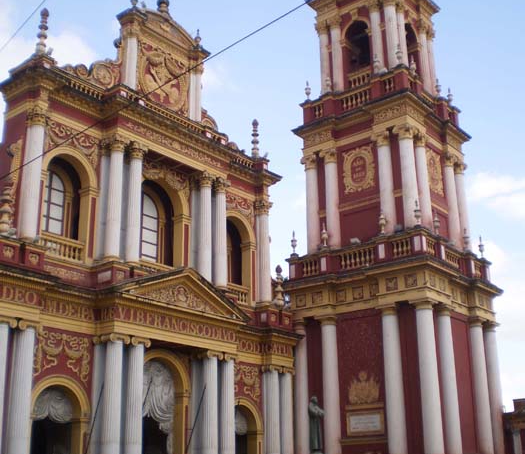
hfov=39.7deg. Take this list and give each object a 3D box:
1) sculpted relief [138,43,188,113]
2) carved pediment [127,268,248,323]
[{"bbox_3d":[-5.635,-8.319,41.591,0.350,3.464,3.864,-15,-23,37],"label":"sculpted relief"},{"bbox_3d":[-3.908,3.184,36.512,0.850,2.088,8.660,-15,-23,37],"label":"carved pediment"}]

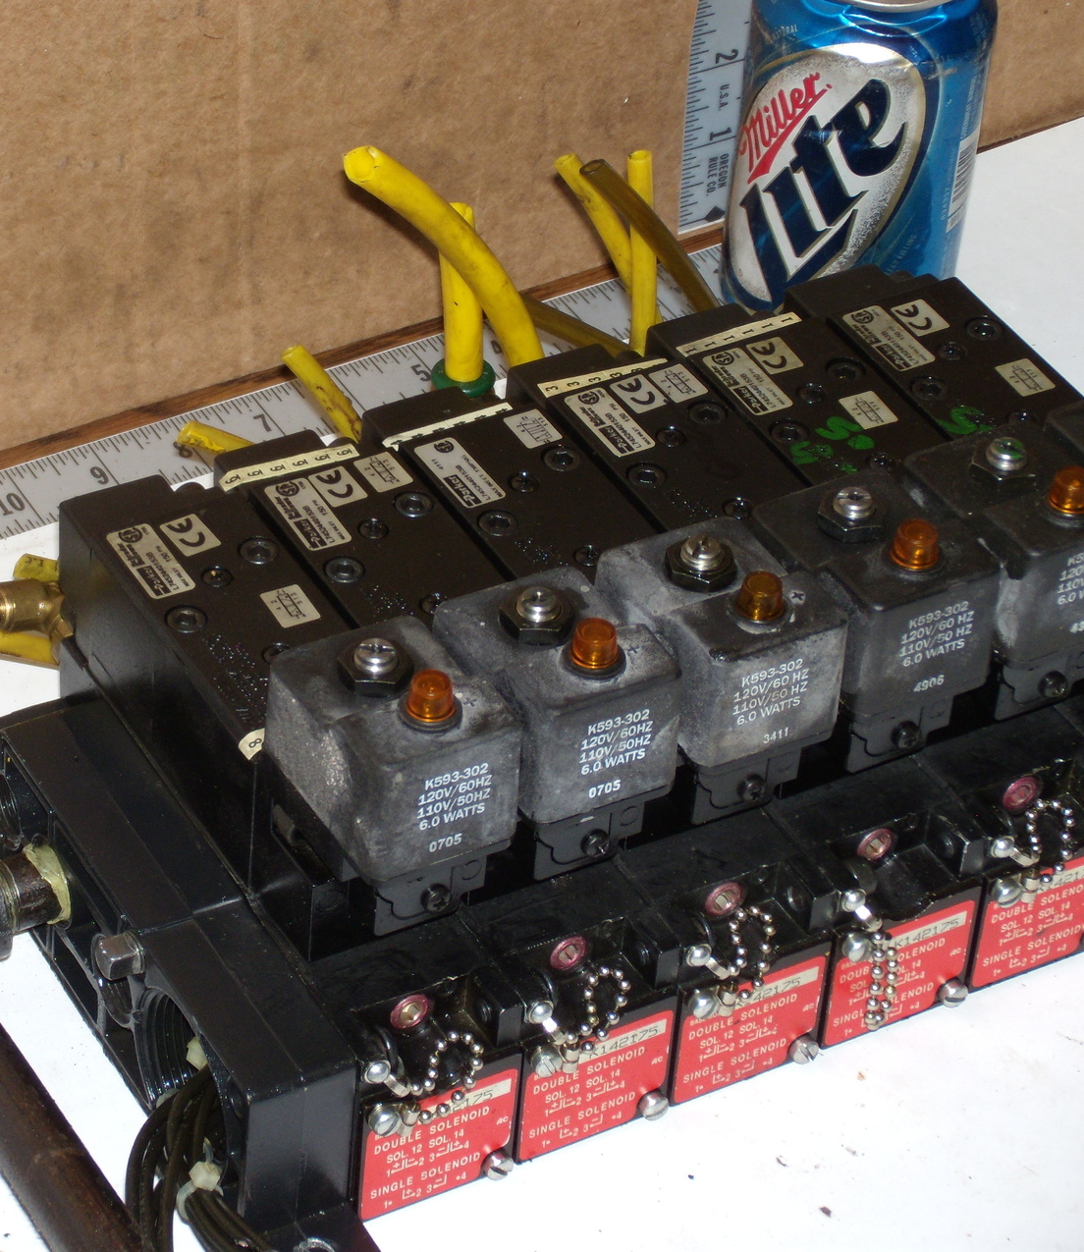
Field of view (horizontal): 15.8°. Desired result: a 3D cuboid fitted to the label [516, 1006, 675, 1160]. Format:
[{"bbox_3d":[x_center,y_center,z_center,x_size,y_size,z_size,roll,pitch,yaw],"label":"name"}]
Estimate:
[{"bbox_3d":[0.012,0.104,0.882,0.037,0.033,0.001,-18,44,-23],"label":"label"}]

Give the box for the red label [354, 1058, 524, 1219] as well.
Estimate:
[{"bbox_3d":[-0.023,0.115,0.866,0.037,0.033,0.001,-18,44,-23],"label":"red label"}]

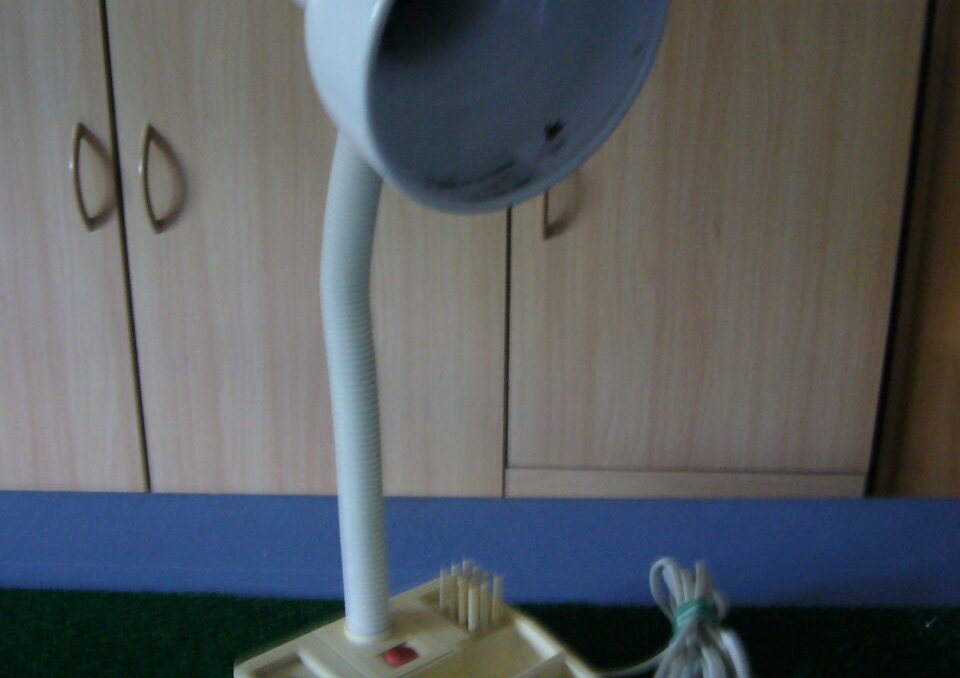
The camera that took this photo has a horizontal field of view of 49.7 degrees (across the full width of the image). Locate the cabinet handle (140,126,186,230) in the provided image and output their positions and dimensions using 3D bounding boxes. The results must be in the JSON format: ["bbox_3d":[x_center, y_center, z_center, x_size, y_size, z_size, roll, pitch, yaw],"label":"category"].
[{"bbox_3d":[-0.330,-0.158,1.032,0.010,0.110,0.033,1,15,3],"label":"cabinet handle"}]

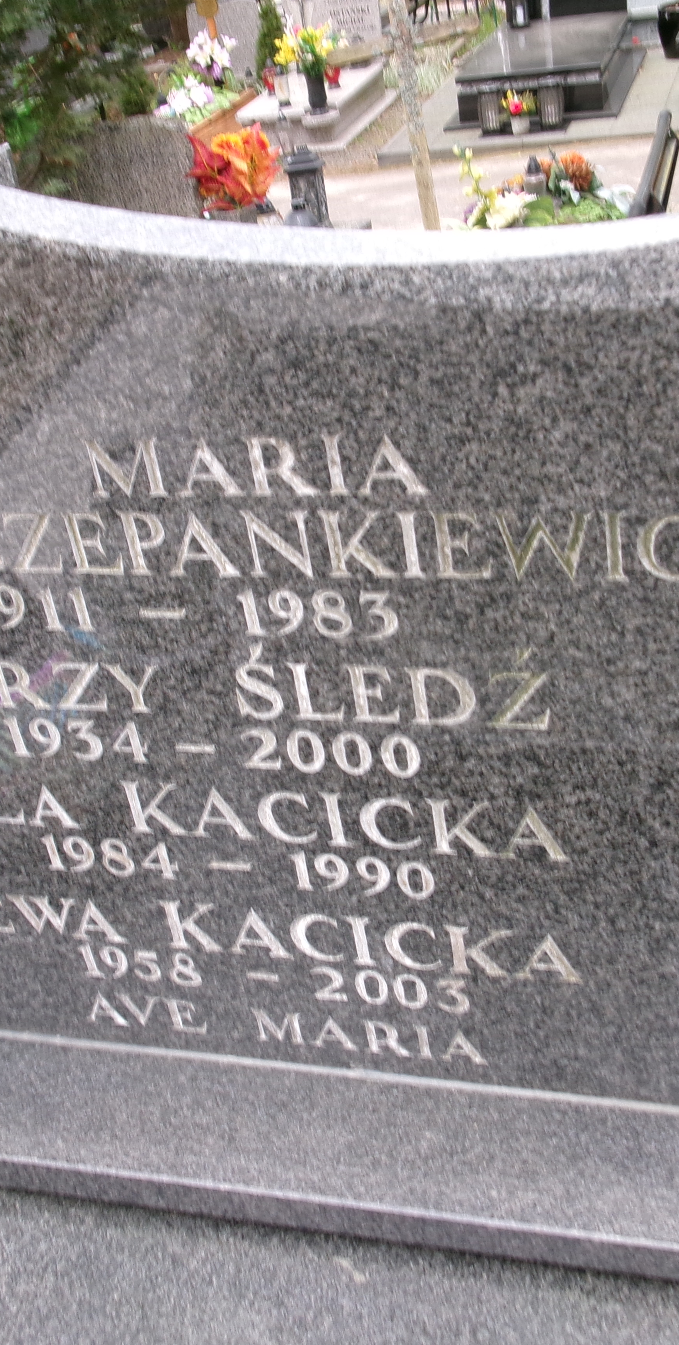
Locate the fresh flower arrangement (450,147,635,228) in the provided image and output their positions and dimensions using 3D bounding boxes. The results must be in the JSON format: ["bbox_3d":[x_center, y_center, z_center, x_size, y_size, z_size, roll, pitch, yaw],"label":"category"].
[{"bbox_3d":[0.618,-1.455,4.400,0.530,0.260,0.400,2,38,16],"label":"fresh flower arrangement"}]

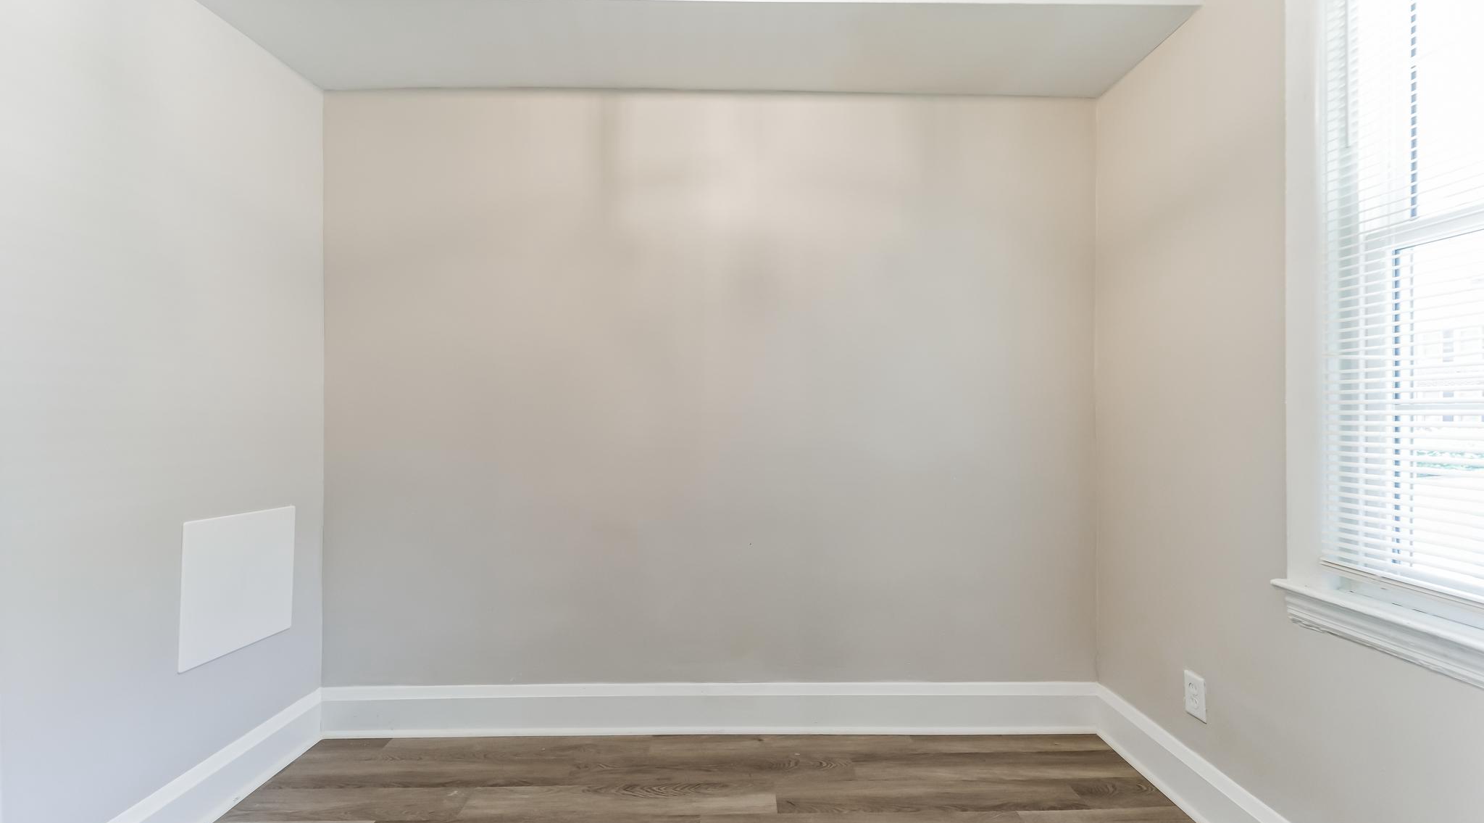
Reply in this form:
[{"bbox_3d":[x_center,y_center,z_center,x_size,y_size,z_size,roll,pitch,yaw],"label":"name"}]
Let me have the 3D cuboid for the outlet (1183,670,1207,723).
[{"bbox_3d":[1.250,0.785,1.590,0.010,0.116,0.072,0,0,1],"label":"outlet"}]

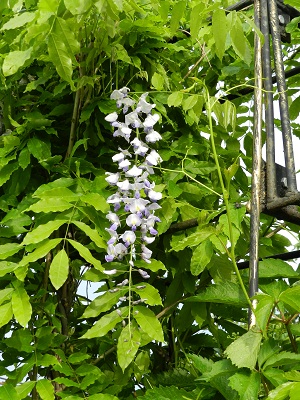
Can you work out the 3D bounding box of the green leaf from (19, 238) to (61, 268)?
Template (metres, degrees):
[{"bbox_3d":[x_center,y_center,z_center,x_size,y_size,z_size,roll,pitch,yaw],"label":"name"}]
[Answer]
[{"bbox_3d":[-0.166,0.080,1.180,0.084,0.027,0.013,-33,-45,-14],"label":"green leaf"}]

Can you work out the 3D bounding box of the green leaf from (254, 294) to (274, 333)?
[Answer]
[{"bbox_3d":[0.171,0.171,1.170,0.033,0.059,0.013,8,-11,29],"label":"green leaf"}]

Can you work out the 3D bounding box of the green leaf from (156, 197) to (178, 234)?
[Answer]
[{"bbox_3d":[0.030,0.026,1.330,0.036,0.071,0.011,21,-9,23],"label":"green leaf"}]

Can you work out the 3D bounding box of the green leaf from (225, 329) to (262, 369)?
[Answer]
[{"bbox_3d":[0.139,0.220,1.160,0.049,0.061,0.013,36,-9,0],"label":"green leaf"}]

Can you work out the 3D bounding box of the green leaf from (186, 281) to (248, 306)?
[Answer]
[{"bbox_3d":[0.111,0.153,1.290,0.110,0.045,0.014,-1,-41,-5],"label":"green leaf"}]

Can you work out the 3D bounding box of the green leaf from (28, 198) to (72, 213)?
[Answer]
[{"bbox_3d":[-0.155,0.010,1.210,0.078,0.030,0.011,-7,-42,-15],"label":"green leaf"}]

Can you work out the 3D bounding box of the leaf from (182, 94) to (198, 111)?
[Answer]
[{"bbox_3d":[0.063,-0.151,1.220,0.021,0.035,0.006,40,-9,23],"label":"leaf"}]

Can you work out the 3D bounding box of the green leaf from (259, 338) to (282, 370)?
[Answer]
[{"bbox_3d":[0.180,0.235,1.190,0.029,0.049,0.012,33,-12,-5],"label":"green leaf"}]

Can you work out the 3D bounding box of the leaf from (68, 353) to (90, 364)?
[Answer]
[{"bbox_3d":[-0.144,0.327,1.620,0.049,0.026,0.009,-10,-30,6],"label":"leaf"}]

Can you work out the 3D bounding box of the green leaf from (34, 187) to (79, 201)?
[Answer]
[{"bbox_3d":[-0.147,-0.009,1.240,0.073,0.030,0.011,2,-43,-16],"label":"green leaf"}]

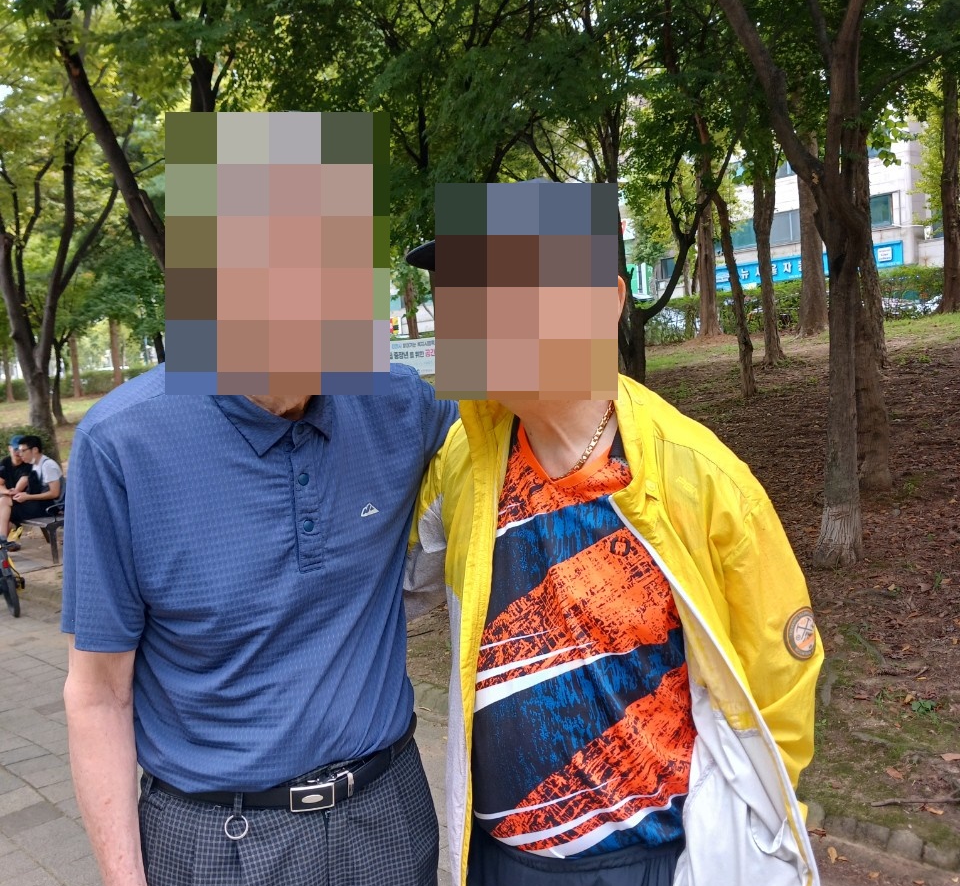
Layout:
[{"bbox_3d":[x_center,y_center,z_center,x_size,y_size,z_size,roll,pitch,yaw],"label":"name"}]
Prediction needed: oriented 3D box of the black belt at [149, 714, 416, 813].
[{"bbox_3d":[-0.248,0.392,1.250,0.335,0.075,0.250,0,1,-19],"label":"black belt"}]

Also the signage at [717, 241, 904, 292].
[{"bbox_3d":[15.300,-8.400,47.500,0.250,1.050,10.100,-1,1,-43],"label":"signage"}]

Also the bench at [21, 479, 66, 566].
[{"bbox_3d":[-4.420,0.750,10.100,1.600,0.800,0.600,1,1,45],"label":"bench"}]

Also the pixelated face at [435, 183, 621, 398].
[{"bbox_3d":[0.057,-0.168,1.130,0.190,0.240,0.220,1,1,29],"label":"pixelated face"}]

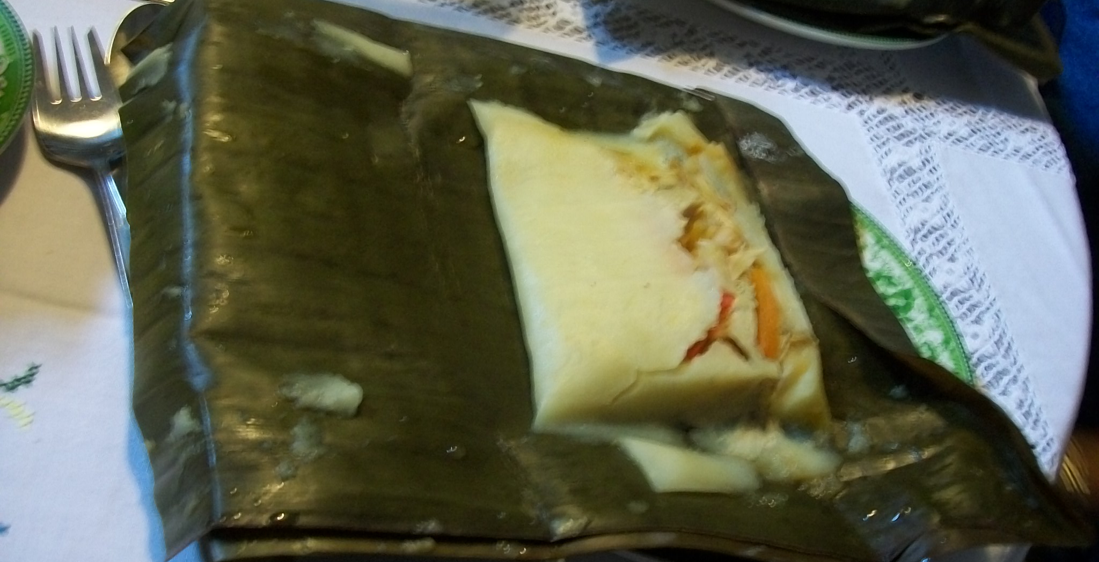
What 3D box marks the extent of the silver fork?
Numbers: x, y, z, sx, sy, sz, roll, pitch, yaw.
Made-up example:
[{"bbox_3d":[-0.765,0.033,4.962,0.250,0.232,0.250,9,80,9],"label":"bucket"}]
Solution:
[{"bbox_3d":[-0.138,-0.018,0.359,0.027,0.021,0.193,-7,49,-28],"label":"silver fork"}]

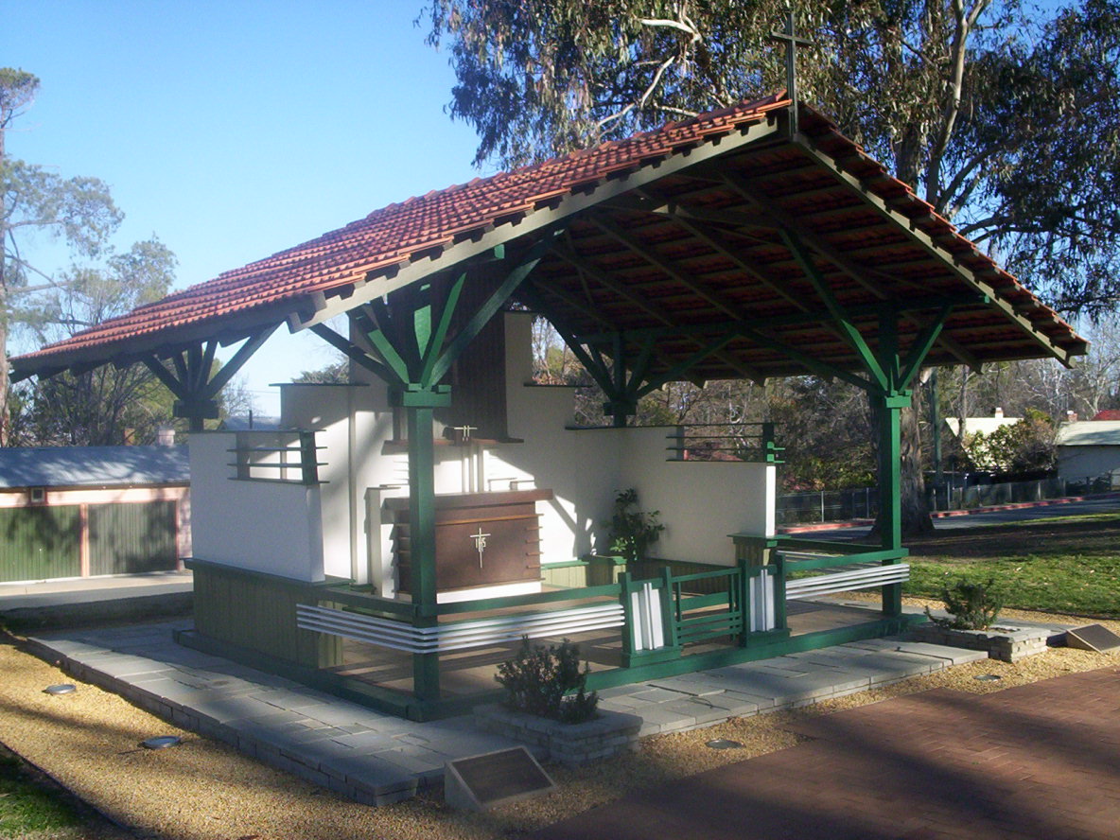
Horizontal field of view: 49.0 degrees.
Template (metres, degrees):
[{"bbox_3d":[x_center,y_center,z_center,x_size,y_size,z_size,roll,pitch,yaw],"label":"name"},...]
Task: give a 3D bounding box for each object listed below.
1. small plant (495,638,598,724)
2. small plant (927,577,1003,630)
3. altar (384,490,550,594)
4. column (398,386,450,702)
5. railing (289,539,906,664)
[{"bbox_3d":[-0.104,1.656,7.822,0.560,0.450,0.680,0,-1,-39],"label":"small plant"},{"bbox_3d":[3.612,1.649,10.924,0.600,0.410,0.600,0,-1,-39],"label":"small plant"},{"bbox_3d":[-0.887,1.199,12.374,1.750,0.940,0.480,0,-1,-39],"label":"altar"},{"bbox_3d":[-0.934,0.826,8.303,0.340,2.115,0.260,0,-1,-39],"label":"column"},{"bbox_3d":[0.611,1.527,10.562,5.390,0.720,1.890,0,-1,-39],"label":"railing"}]

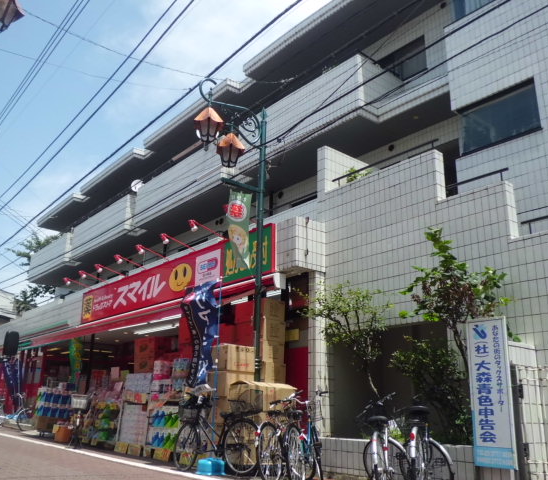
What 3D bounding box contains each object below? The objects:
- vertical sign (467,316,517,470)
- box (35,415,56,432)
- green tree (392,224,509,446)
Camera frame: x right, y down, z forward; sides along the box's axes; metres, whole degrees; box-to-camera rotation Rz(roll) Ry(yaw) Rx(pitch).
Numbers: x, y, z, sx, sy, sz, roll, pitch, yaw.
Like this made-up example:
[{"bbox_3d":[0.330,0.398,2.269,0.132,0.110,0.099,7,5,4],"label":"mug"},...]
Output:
[{"bbox_3d":[2.129,1.478,5.600,0.060,1.392,0.418,13,-20,-36],"label":"vertical sign"},{"bbox_3d":[-5.796,4.624,14.448,0.453,0.367,0.370,13,-20,-36],"label":"box"},{"bbox_3d":[2.011,1.053,6.612,1.050,2.428,1.263,13,-20,-36],"label":"green tree"}]

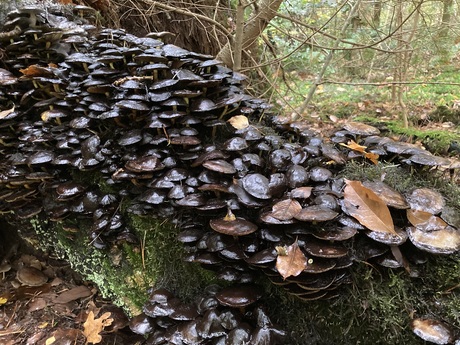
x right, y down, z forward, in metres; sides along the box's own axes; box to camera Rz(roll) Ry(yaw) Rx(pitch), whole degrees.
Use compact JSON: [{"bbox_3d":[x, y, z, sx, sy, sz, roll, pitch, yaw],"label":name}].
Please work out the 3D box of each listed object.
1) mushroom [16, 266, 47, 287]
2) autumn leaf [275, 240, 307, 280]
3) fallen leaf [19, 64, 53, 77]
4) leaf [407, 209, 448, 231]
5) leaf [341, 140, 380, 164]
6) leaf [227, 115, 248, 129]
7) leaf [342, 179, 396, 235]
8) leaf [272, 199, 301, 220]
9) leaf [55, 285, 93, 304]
[{"bbox_3d":[-0.544,0.286,1.020,0.078,0.024,0.076,-3,28,2],"label":"mushroom"},{"bbox_3d":[0.105,0.149,0.630,0.049,0.018,0.074,21,60,17],"label":"autumn leaf"},{"bbox_3d":[-0.572,-0.300,1.100,0.100,0.028,0.060,0,30,0],"label":"fallen leaf"},{"bbox_3d":[0.348,0.085,0.655,0.065,0.014,0.044,11,43,9],"label":"leaf"},{"bbox_3d":[0.311,-0.054,0.886,0.097,0.022,0.035,34,54,20],"label":"leaf"},{"bbox_3d":[0.020,-0.128,0.950,0.058,0.012,0.044,-3,61,-6],"label":"leaf"},{"bbox_3d":[0.245,0.059,0.662,0.068,0.022,0.139,-18,52,-11],"label":"leaf"},{"bbox_3d":[0.104,0.069,0.690,0.059,0.014,0.044,-33,48,-28],"label":"leaf"},{"bbox_3d":[-0.397,0.311,0.935,0.041,0.015,0.083,20,30,38],"label":"leaf"}]

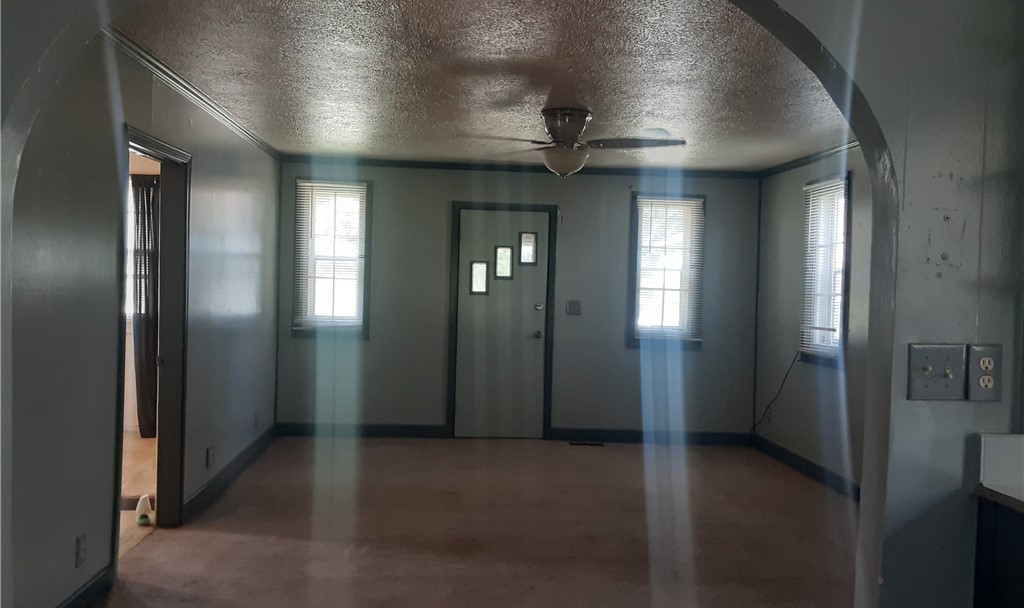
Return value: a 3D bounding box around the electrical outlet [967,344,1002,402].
[{"bbox_3d":[1.012,0.149,1.710,0.072,0.120,0.012,1,2,-5],"label":"electrical outlet"}]

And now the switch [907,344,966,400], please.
[{"bbox_3d":[0.902,0.147,1.698,0.118,0.118,0.020,1,2,-5],"label":"switch"}]

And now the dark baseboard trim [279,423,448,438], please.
[{"bbox_3d":[-1.270,1.082,6.800,1.462,0.113,0.020,1,2,-5],"label":"dark baseboard trim"}]

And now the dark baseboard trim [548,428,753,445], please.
[{"bbox_3d":[1.230,1.171,7.009,1.857,0.102,0.020,1,2,-5],"label":"dark baseboard trim"}]

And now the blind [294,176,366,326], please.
[{"bbox_3d":[-1.532,-0.409,6.717,0.579,1.236,0.045,1,2,-5],"label":"blind"}]

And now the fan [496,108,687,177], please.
[{"bbox_3d":[0.311,-0.934,4.692,1.420,0.380,1.400,1,2,-5],"label":"fan"}]

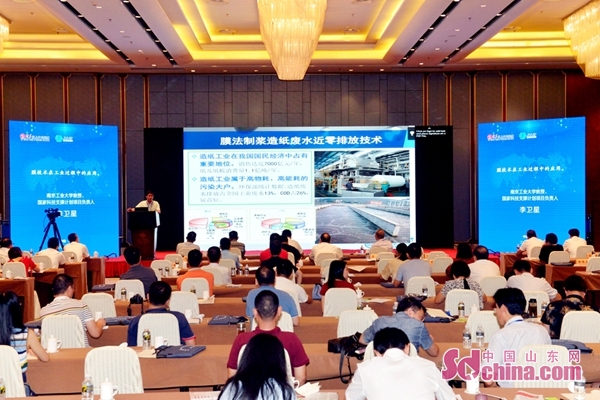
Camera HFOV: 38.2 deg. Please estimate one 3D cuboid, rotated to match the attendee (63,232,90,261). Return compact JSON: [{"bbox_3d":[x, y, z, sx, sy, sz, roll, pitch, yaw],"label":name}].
[{"bbox_3d":[-4.297,1.273,16.700,0.520,1.300,0.800,0,0,7],"label":"attendee"}]

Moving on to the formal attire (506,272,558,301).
[{"bbox_3d":[2.509,1.097,9.350,0.560,0.650,0.480,0,0,3],"label":"formal attire"}]

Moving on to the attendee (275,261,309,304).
[{"bbox_3d":[-0.133,1.246,9.250,0.500,1.220,0.800,0,0,4],"label":"attendee"}]

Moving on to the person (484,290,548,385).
[{"bbox_3d":[1.468,1.224,5.850,0.520,1.240,0.800,0,0,-25],"label":"person"}]

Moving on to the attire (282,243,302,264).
[{"bbox_3d":[-0.198,1.095,16.350,0.500,0.660,0.400,0,0,0],"label":"attire"}]

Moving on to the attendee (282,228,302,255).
[{"bbox_3d":[-0.239,1.293,18.000,0.540,1.280,0.750,0,0,0],"label":"attendee"}]

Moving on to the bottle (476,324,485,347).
[{"bbox_3d":[1.375,1.037,6.600,0.062,0.170,0.062,0,0,0],"label":"bottle"}]

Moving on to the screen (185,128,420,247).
[{"bbox_3d":[-0.006,-0.325,24.500,6.580,3.500,0.120,0,0,0],"label":"screen"}]

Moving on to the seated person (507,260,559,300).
[{"bbox_3d":[2.645,1.325,9.900,0.580,1.250,0.780,0,0,-7],"label":"seated person"}]

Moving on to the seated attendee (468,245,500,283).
[{"bbox_3d":[2.257,1.205,10.600,0.490,1.250,0.800,0,0,-4],"label":"seated attendee"}]

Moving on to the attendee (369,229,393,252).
[{"bbox_3d":[1.599,1.207,16.800,0.480,1.260,0.800,0,0,-2],"label":"attendee"}]

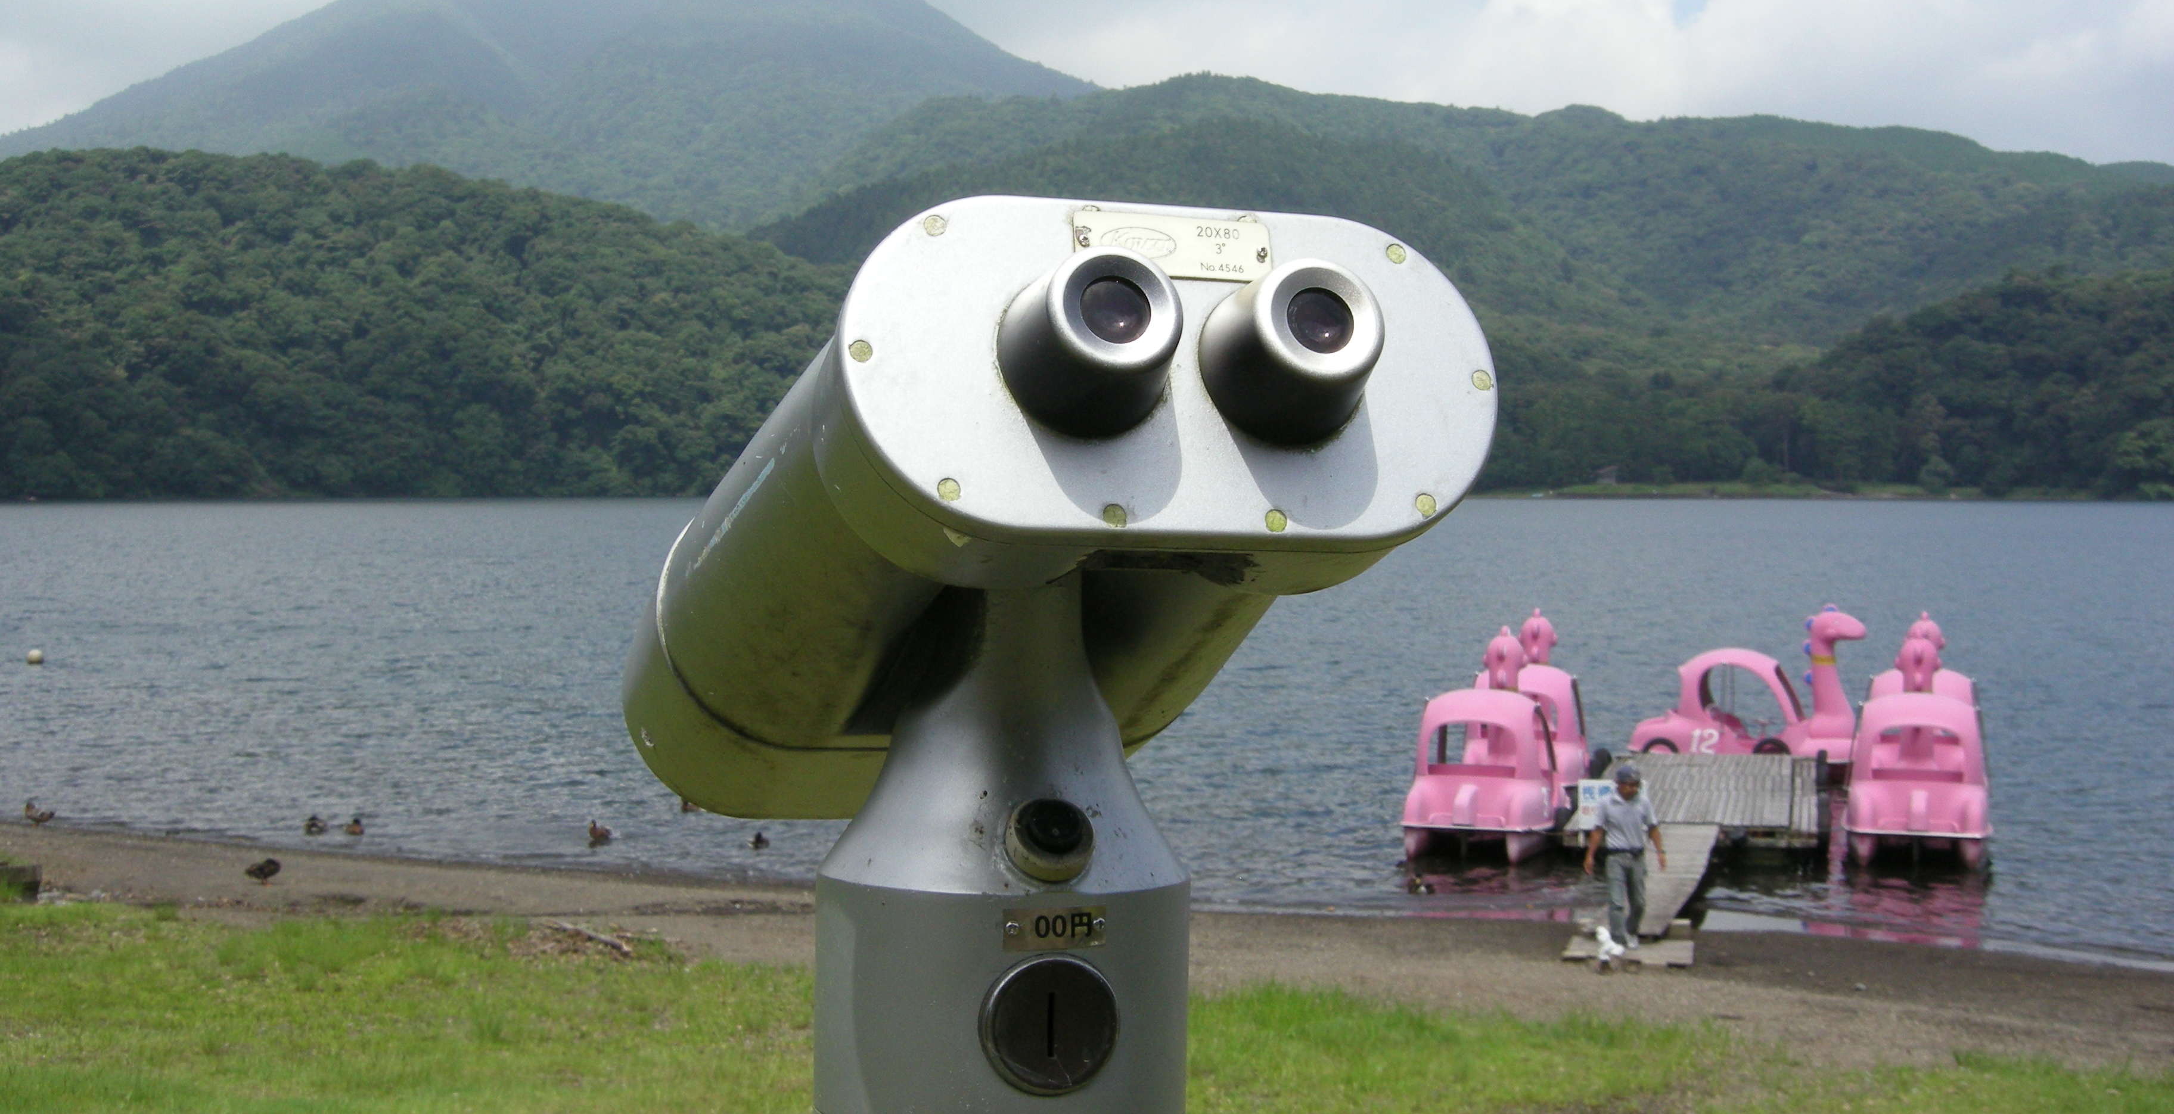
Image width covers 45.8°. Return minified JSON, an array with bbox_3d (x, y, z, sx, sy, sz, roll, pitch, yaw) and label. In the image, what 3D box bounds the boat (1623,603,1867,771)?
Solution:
[{"bbox_3d":[9.839,1.978,38.200,3.400,2.550,1.680,0,2,16],"label":"boat"}]

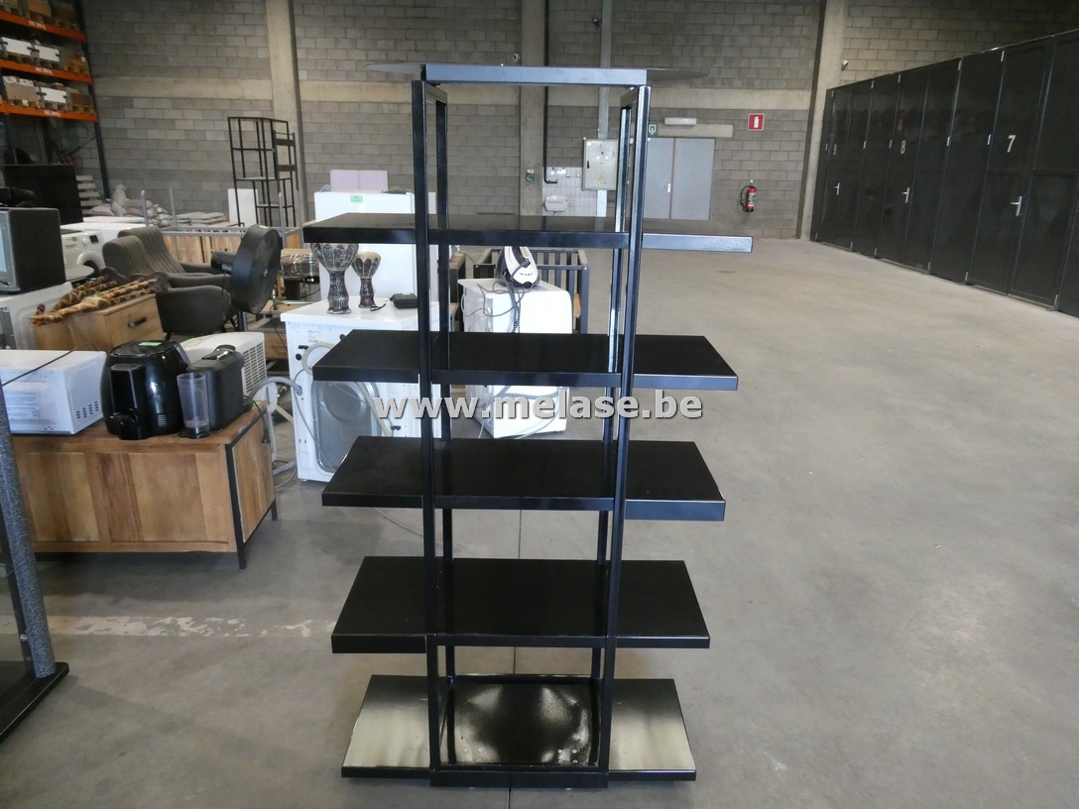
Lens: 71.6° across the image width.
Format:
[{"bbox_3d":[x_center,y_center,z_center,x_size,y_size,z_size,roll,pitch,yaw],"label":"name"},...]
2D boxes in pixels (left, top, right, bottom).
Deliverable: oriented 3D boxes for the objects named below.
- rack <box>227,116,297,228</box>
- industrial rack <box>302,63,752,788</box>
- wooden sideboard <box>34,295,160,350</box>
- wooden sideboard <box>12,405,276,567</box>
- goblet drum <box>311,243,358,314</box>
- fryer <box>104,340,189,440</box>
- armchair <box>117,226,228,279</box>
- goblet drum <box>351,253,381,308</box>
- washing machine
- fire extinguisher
[{"bbox_3d":[-3.401,-2.476,9.309,0.380,2.000,0.890,0,18,-2],"label":"rack"},{"bbox_3d":[-0.033,0.128,1.849,0.911,1.727,0.372,1,18,0],"label":"industrial rack"},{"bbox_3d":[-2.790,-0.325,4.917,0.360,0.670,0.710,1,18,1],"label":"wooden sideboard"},{"bbox_3d":[-1.867,0.330,3.147,1.360,0.550,0.450,0,18,-1],"label":"wooden sideboard"},{"bbox_3d":[-1.008,-0.649,3.703,0.237,0.380,0.237,0,18,-1],"label":"goblet drum"},{"bbox_3d":[-1.547,-0.075,2.981,0.290,0.330,0.370,2,18,4],"label":"fryer"},{"bbox_3d":[-3.303,-1.227,7.194,0.960,0.950,0.760,2,18,4],"label":"armchair"},{"bbox_3d":[-0.894,-0.640,3.854,0.155,0.270,0.155,0,18,-1],"label":"goblet drum"},{"bbox_3d":[-0.869,-0.073,3.829,0.600,0.850,0.540,5,18,11],"label":"washing machine"},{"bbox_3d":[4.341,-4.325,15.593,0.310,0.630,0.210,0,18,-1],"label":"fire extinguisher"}]

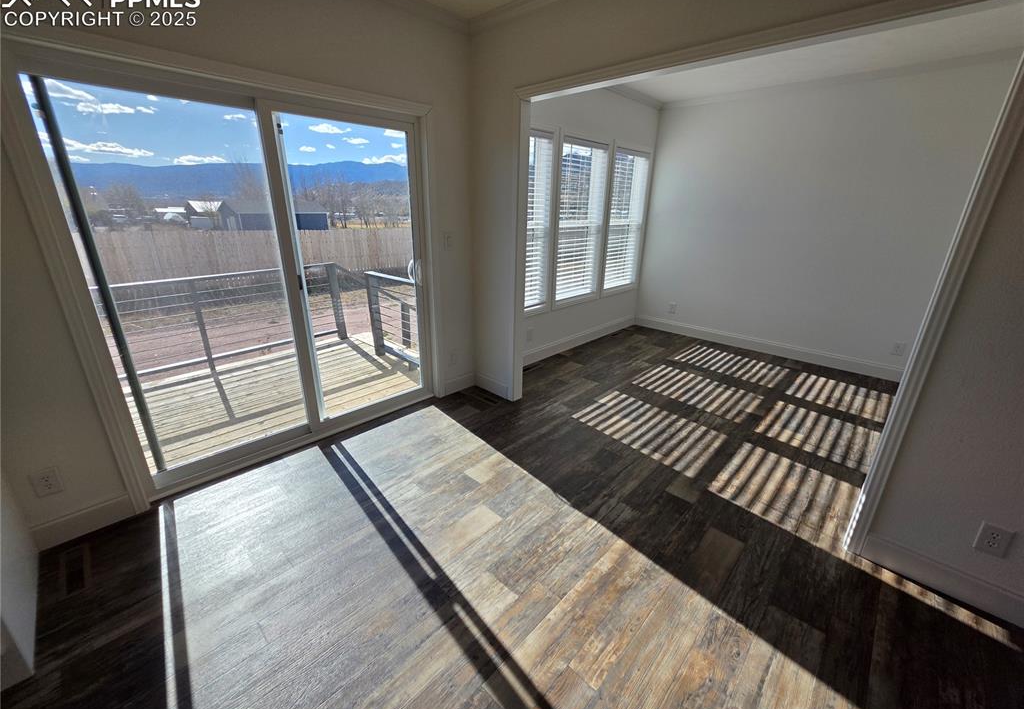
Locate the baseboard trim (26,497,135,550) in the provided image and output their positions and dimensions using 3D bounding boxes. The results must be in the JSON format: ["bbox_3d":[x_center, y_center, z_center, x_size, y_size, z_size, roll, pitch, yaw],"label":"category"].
[{"bbox_3d":[-1.964,0.775,1.774,0.018,0.126,0.318,20,27,40],"label":"baseboard trim"}]

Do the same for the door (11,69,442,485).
[{"bbox_3d":[-1.224,-0.371,2.220,0.100,1.920,1.708,20,27,40],"label":"door"}]

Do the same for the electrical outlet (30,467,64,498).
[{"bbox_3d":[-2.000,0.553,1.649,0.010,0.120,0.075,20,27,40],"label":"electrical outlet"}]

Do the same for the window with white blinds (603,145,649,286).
[{"bbox_3d":[1.365,-1.577,4.638,0.055,1.533,0.818,20,27,40],"label":"window with white blinds"}]

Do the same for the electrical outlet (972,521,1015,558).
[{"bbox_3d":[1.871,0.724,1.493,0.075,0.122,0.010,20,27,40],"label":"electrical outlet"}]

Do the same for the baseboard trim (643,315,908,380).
[{"bbox_3d":[2.832,-0.124,4.634,2.847,0.128,0.018,20,27,40],"label":"baseboard trim"}]

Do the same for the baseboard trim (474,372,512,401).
[{"bbox_3d":[-0.172,0.276,3.292,0.402,0.126,0.018,20,27,40],"label":"baseboard trim"}]

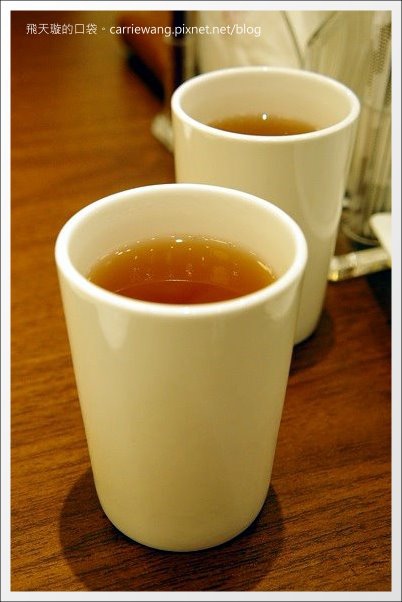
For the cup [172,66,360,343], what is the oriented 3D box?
[{"bbox_3d":[0.025,-0.038,0.350,0.074,0.103,0.074,1,36,0],"label":"cup"}]

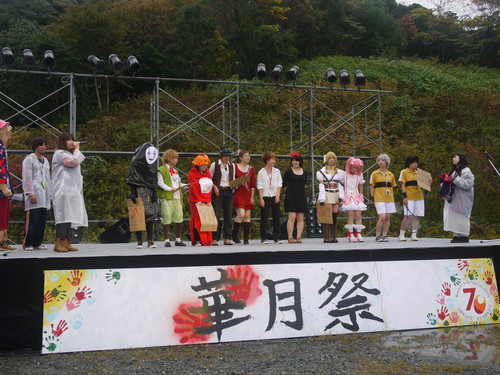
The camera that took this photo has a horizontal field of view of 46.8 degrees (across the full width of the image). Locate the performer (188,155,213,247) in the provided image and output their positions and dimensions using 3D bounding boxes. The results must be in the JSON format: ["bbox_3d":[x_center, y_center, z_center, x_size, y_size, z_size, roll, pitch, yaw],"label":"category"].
[{"bbox_3d":[-0.848,0.221,10.000,0.370,1.584,0.330,2,-4,-35],"label":"performer"}]

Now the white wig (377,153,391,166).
[{"bbox_3d":[2.461,-0.502,10.650,0.250,0.267,0.260,-2,-4,28],"label":"white wig"}]

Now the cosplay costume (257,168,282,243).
[{"bbox_3d":[0.358,0.320,10.350,0.440,1.392,0.270,0,-3,-8],"label":"cosplay costume"}]

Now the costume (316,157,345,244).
[{"bbox_3d":[1.463,0.202,10.500,0.490,1.621,0.310,-1,-3,3],"label":"costume"}]

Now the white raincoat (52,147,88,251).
[{"bbox_3d":[-2.565,0.165,8.276,0.460,1.490,0.500,-1,-3,7],"label":"white raincoat"}]

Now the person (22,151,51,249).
[{"bbox_3d":[-3.303,0.201,8.950,0.300,1.533,0.410,-3,-4,38],"label":"person"}]

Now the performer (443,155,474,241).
[{"bbox_3d":[3.645,0.184,10.100,0.420,1.573,0.450,0,-3,-12],"label":"performer"}]

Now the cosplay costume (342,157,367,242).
[{"bbox_3d":[1.913,0.225,10.600,0.450,1.569,0.340,-1,-3,10],"label":"cosplay costume"}]

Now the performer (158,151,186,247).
[{"bbox_3d":[-1.306,0.180,9.800,0.400,1.666,0.330,2,-4,-42],"label":"performer"}]

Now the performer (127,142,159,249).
[{"bbox_3d":[-1.726,0.129,9.300,0.460,1.706,0.360,1,-4,-30],"label":"performer"}]

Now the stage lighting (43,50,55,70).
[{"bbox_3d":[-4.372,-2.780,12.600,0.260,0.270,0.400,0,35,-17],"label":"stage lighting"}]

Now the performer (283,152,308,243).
[{"bbox_3d":[0.819,0.189,10.400,0.450,1.638,0.290,-1,-3,3],"label":"performer"}]

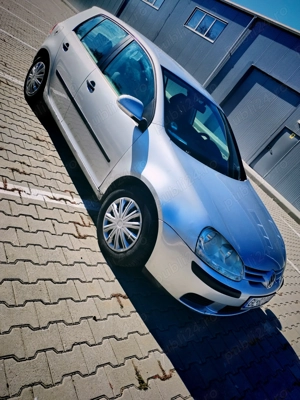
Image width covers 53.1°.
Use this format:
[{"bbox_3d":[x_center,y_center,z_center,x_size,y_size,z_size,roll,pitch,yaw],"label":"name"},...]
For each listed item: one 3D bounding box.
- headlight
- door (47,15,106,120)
[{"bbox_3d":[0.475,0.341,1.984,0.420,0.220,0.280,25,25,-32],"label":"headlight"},{"bbox_3d":[-0.790,-1.513,3.278,0.230,1.110,1.020,14,32,-47],"label":"door"}]

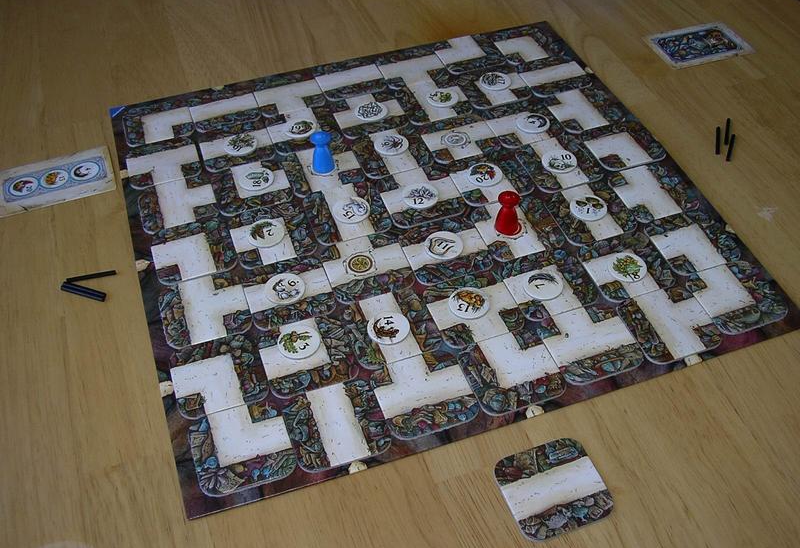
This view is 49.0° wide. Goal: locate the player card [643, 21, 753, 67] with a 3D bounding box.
[{"bbox_3d":[0.245,-0.188,0.721,0.076,0.001,0.051,-14,47,-13],"label":"player card"}]

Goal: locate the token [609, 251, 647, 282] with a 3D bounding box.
[{"bbox_3d":[0.139,-0.004,0.535,0.024,0.002,0.024,-1,46,1],"label":"token"}]

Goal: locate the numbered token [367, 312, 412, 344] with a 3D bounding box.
[{"bbox_3d":[-0.007,0.031,0.509,0.024,0.002,0.024,-1,46,1],"label":"numbered token"}]

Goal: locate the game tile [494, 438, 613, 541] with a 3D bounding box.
[{"bbox_3d":[0.076,0.106,0.433,0.049,0.002,0.049,-14,47,-13],"label":"game tile"}]

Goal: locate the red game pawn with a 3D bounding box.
[{"bbox_3d":[0.068,-0.039,0.554,0.015,0.026,0.015,-1,46,1],"label":"red game pawn"}]

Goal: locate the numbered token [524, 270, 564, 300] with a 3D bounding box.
[{"bbox_3d":[0.086,0.007,0.526,0.024,0.002,0.024,-1,46,1],"label":"numbered token"}]

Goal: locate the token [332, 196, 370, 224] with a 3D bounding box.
[{"bbox_3d":[-0.032,-0.042,0.581,0.024,0.002,0.024,-1,46,1],"label":"token"}]

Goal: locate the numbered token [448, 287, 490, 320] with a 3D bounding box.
[{"bbox_3d":[0.041,0.017,0.521,0.024,0.002,0.024,-1,46,1],"label":"numbered token"}]

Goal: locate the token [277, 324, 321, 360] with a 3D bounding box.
[{"bbox_3d":[-0.057,0.039,0.497,0.024,0.002,0.024,-1,46,1],"label":"token"}]

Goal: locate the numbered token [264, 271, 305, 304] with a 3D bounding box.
[{"bbox_3d":[-0.069,0.009,0.533,0.024,0.002,0.024,-1,46,1],"label":"numbered token"}]

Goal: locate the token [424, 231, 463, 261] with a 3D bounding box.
[{"bbox_3d":[0.028,-0.018,0.556,0.024,0.002,0.024,-1,46,1],"label":"token"}]

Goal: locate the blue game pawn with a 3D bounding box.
[{"bbox_3d":[-0.053,-0.085,0.605,0.016,0.028,0.016,-1,46,1],"label":"blue game pawn"}]

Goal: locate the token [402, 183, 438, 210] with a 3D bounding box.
[{"bbox_3d":[0.014,-0.052,0.589,0.024,0.002,0.024,-1,46,1],"label":"token"}]

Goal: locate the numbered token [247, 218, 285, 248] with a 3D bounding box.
[{"bbox_3d":[-0.085,-0.026,0.561,0.024,0.002,0.024,-1,46,1],"label":"numbered token"}]

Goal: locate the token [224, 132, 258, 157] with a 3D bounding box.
[{"bbox_3d":[-0.114,-0.093,0.628,0.024,0.002,0.024,-14,47,-13],"label":"token"}]

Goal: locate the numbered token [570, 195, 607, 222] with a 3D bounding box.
[{"bbox_3d":[0.124,-0.043,0.578,0.024,0.002,0.024,-1,46,1],"label":"numbered token"}]

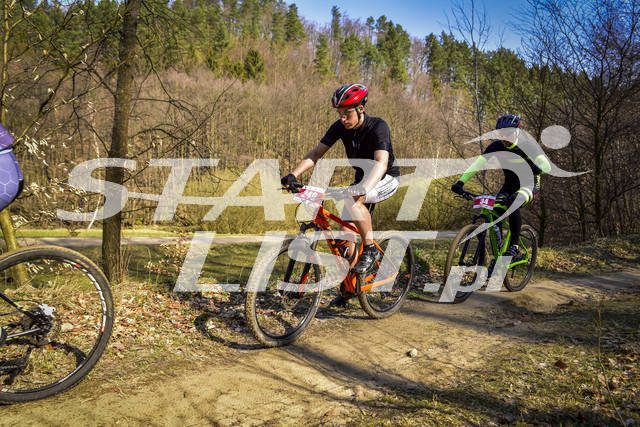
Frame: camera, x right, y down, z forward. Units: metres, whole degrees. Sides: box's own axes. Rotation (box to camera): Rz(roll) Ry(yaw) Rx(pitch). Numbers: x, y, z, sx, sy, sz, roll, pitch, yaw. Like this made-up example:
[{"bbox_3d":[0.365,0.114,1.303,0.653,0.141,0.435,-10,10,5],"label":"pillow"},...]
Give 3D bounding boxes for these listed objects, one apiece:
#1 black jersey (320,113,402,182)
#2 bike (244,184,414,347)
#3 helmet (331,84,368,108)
[{"bbox_3d":[0.332,-0.475,4.240,0.420,0.560,0.560,-20,16,-42],"label":"black jersey"},{"bbox_3d":[0.178,0.360,4.190,1.830,1.080,0.740,-3,7,-44],"label":"bike"},{"bbox_3d":[0.209,-0.820,3.880,0.215,0.160,0.285,0,16,46],"label":"helmet"}]

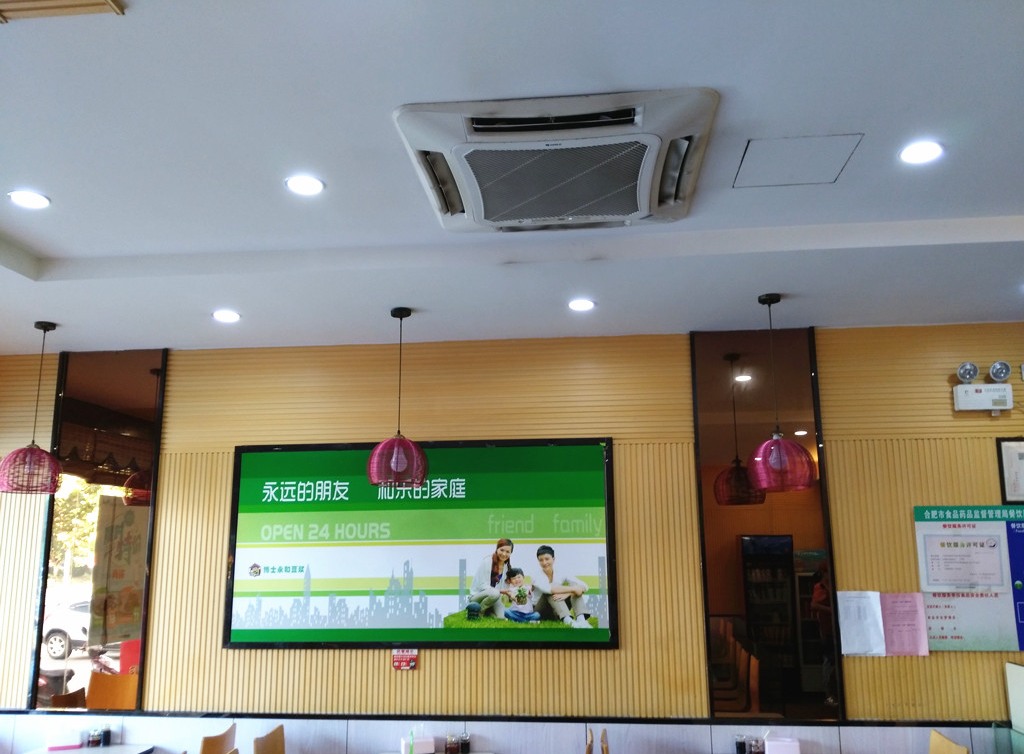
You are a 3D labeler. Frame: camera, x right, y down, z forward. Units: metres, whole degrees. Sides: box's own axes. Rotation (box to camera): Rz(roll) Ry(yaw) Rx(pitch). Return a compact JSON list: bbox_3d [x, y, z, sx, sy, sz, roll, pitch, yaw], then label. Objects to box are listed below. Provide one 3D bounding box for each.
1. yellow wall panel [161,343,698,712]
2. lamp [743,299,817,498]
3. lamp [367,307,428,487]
[{"bbox_3d":[-0.500,0.770,4.463,2.970,1.970,0.050,-2,-11,6],"label":"yellow wall panel"},{"bbox_3d":[1.193,0.064,3.748,0.305,0.885,0.305,-2,-11,6],"label":"lamp"},{"bbox_3d":[-0.531,0.092,3.923,0.288,0.845,0.288,-2,-11,6],"label":"lamp"}]

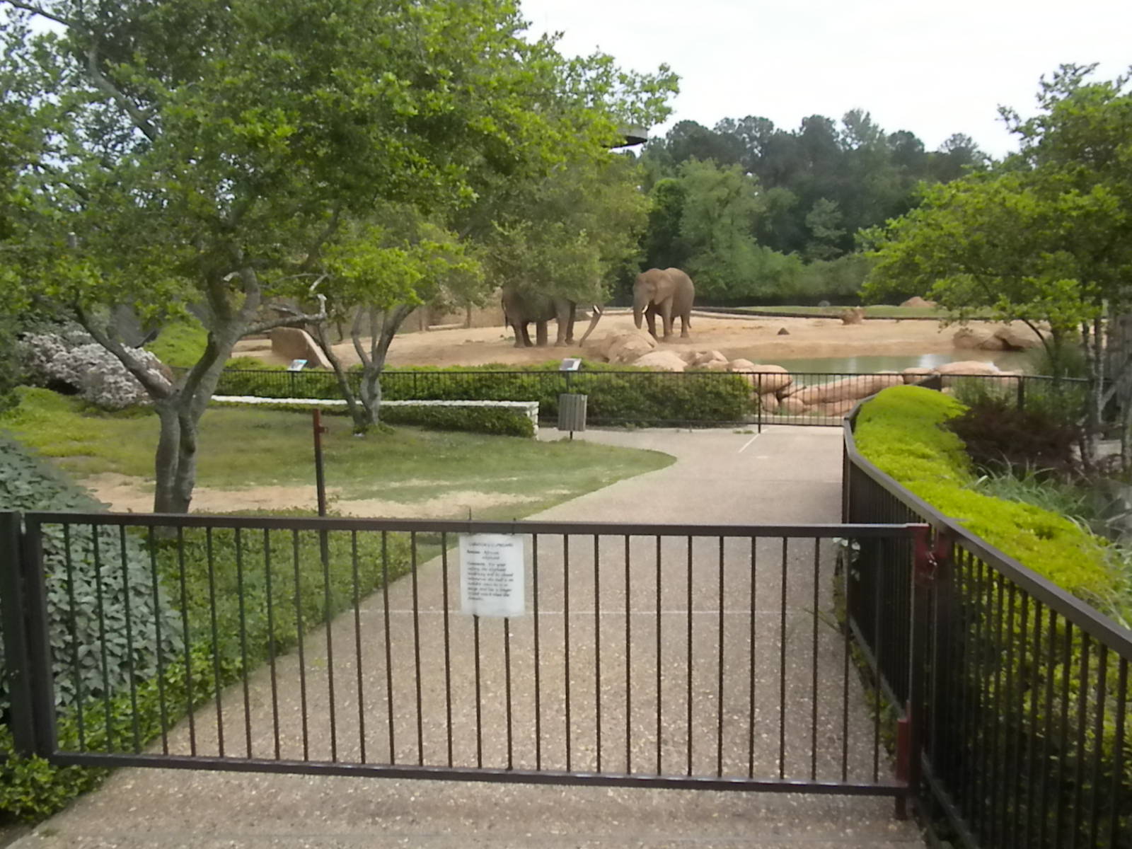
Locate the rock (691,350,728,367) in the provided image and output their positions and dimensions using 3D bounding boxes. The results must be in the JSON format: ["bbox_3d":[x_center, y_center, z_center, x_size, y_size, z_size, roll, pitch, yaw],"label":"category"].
[{"bbox_3d":[3.659,-1.643,31.000,1.000,0.600,0.900,-1,8,0],"label":"rock"}]

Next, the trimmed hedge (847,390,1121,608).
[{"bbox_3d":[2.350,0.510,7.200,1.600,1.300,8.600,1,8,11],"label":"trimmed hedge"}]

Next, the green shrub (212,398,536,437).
[{"bbox_3d":[-3.197,-0.096,20.300,5.350,0.600,0.700,-2,8,-9],"label":"green shrub"}]

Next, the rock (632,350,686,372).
[{"bbox_3d":[2.275,-1.499,29.500,1.400,0.750,1.200,-1,8,0],"label":"rock"}]

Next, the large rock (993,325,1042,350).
[{"bbox_3d":[15.111,-2.901,40.500,1.650,0.900,1.300,-1,8,0],"label":"large rock"}]

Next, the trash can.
[{"bbox_3d":[0.110,-0.168,20.000,0.490,0.700,0.490,-1,8,0],"label":"trash can"}]

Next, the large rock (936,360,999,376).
[{"bbox_3d":[8.803,-1.172,26.500,1.400,0.550,1.000,-1,8,0],"label":"large rock"}]

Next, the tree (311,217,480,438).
[{"bbox_3d":[-2.618,-1.546,18.800,2.650,3.350,2.500,-1,8,0],"label":"tree"}]

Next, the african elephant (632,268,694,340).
[{"bbox_3d":[3.659,-4.519,45.300,1.600,2.650,3.200,5,9,37],"label":"african elephant"}]

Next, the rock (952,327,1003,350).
[{"bbox_3d":[13.779,-2.886,40.500,1.700,0.850,1.300,-1,8,0],"label":"rock"}]

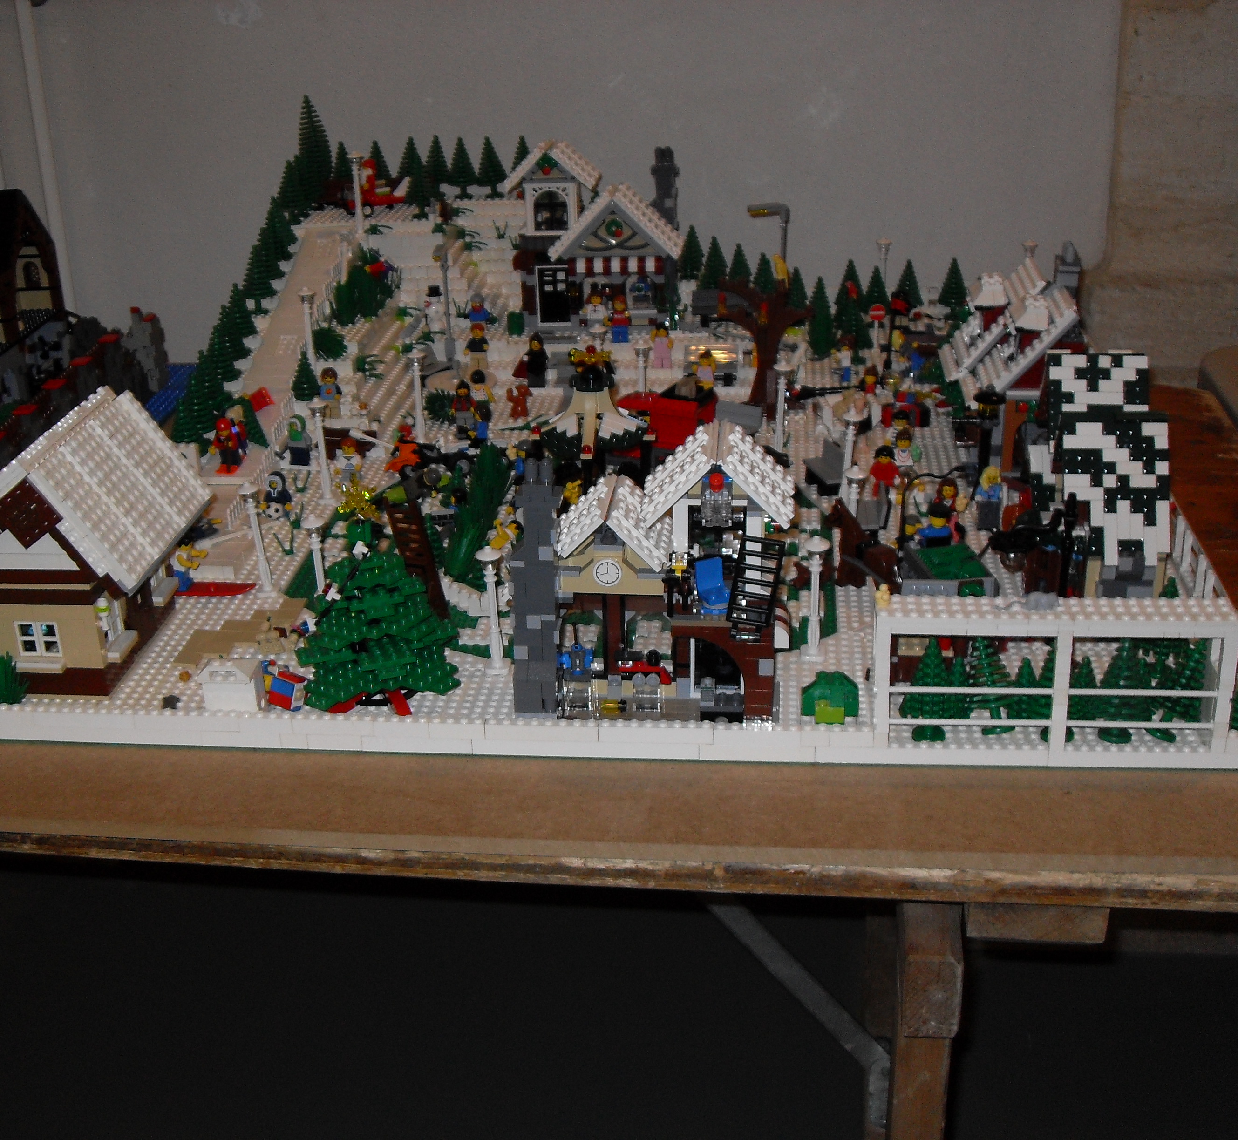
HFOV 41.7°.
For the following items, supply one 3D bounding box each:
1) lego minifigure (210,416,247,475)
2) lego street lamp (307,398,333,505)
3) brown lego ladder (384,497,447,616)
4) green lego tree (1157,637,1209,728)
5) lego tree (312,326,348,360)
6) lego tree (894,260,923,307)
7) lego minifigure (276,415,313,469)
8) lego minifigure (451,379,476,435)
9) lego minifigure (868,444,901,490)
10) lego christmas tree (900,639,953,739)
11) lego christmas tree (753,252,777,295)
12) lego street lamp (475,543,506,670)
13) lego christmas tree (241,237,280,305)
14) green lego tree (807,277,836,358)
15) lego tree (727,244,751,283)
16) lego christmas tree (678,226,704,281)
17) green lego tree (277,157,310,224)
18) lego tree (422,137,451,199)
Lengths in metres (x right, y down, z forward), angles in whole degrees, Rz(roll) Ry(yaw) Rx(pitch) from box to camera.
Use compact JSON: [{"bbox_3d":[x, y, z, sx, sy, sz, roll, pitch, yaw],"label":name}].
[{"bbox_3d":[-0.311,-0.099,1.290,0.026,0.044,0.020,6,24,17],"label":"lego minifigure"},{"bbox_3d":[-0.230,-0.091,1.250,0.017,0.084,0.017,1,23,6],"label":"lego street lamp"},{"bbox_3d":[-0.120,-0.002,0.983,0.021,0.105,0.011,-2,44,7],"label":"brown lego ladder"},{"bbox_3d":[0.311,0.063,0.897,0.033,0.063,0.033,11,24,2],"label":"green lego tree"},{"bbox_3d":[-0.250,-0.196,1.402,0.029,0.028,0.031,1,23,6],"label":"lego tree"},{"bbox_3d":[0.296,-0.289,1.668,0.033,0.063,0.033,1,23,6],"label":"lego tree"},{"bbox_3d":[-0.262,-0.105,1.322,0.026,0.041,0.016,2,23,10],"label":"lego minifigure"},{"bbox_3d":[-0.136,-0.144,1.425,0.023,0.045,0.014,-2,23,1],"label":"lego minifigure"},{"bbox_3d":[0.196,-0.072,1.197,0.024,0.041,0.014,1,24,6],"label":"lego minifigure"},{"bbox_3d":[0.167,0.063,0.886,0.029,0.061,0.029,1,24,6],"label":"lego christmas tree"},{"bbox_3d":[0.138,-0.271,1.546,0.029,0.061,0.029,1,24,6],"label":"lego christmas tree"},{"bbox_3d":[-0.074,0.023,0.956,0.016,0.080,0.016,-1,23,7],"label":"lego street lamp"},{"bbox_3d":[-0.316,-0.255,1.420,0.029,0.063,0.029,1,24,6],"label":"lego christmas tree"},{"bbox_3d":[0.206,-0.262,1.657,0.031,0.072,0.031,1,23,6],"label":"green lego tree"},{"bbox_3d":[0.123,-0.302,1.655,0.030,0.062,0.030,1,24,6],"label":"lego tree"},{"bbox_3d":[0.074,-0.326,1.675,0.030,0.062,0.030,1,24,6],"label":"lego christmas tree"},{"bbox_3d":[-0.320,-0.372,1.594,0.033,0.064,0.033,1,23,6],"label":"green lego tree"},{"bbox_3d":[-0.183,-0.405,1.632,0.030,0.064,0.030,1,23,6],"label":"lego tree"}]

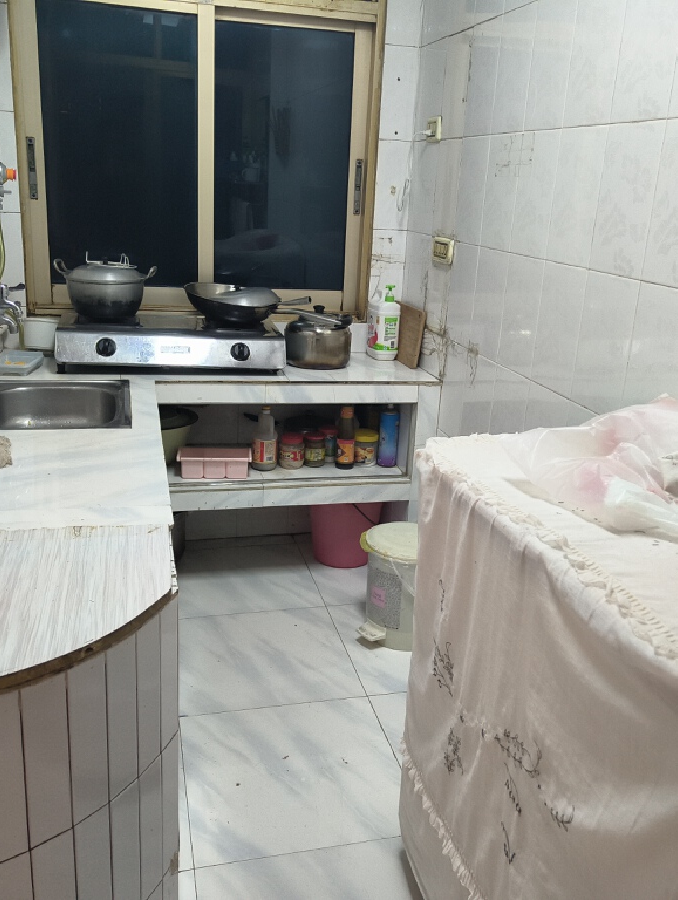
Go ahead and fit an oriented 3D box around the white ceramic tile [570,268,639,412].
[{"bbox_3d":[0.572,-0.224,1.785,0.012,0.300,0.200,-2,18,-14],"label":"white ceramic tile"}]

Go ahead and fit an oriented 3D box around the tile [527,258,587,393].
[{"bbox_3d":[0.522,-0.287,1.969,0.010,0.298,0.200,-2,18,-14],"label":"tile"}]

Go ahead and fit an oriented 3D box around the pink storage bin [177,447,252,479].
[{"bbox_3d":[-0.413,0.042,2.743,0.238,0.075,0.110,0,18,-9],"label":"pink storage bin"}]

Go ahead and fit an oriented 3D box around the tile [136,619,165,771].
[{"bbox_3d":[-0.286,0.365,1.239,0.012,0.243,0.061,10,19,20],"label":"tile"}]

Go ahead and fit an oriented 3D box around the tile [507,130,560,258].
[{"bbox_3d":[0.487,-0.628,2.049,0.010,0.297,0.199,-2,18,-14],"label":"tile"}]

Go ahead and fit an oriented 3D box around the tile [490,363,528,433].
[{"bbox_3d":[0.458,-0.066,2.244,0.010,0.298,0.200,-2,18,-14],"label":"tile"}]

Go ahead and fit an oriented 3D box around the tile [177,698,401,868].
[{"bbox_3d":[-0.104,0.751,1.943,0.500,0.010,0.500,-1,18,-14],"label":"tile"}]

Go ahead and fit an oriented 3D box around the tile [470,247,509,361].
[{"bbox_3d":[0.425,-0.410,2.336,0.012,0.300,0.200,-2,18,-14],"label":"tile"}]

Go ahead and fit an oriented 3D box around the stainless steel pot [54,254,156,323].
[{"bbox_3d":[-0.747,-0.522,2.673,0.305,0.198,0.245,3,18,0],"label":"stainless steel pot"}]

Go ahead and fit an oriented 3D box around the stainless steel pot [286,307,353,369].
[{"bbox_3d":[-0.062,-0.397,2.875,0.232,0.199,0.232,3,18,-2],"label":"stainless steel pot"}]

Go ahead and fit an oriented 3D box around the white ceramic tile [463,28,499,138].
[{"bbox_3d":[0.407,-1.034,2.327,0.010,0.297,0.199,-2,18,-14],"label":"white ceramic tile"}]

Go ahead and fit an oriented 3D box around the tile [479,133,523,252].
[{"bbox_3d":[0.440,-0.694,2.246,0.010,0.298,0.200,-2,18,-14],"label":"tile"}]

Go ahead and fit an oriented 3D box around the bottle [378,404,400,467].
[{"bbox_3d":[0.171,-0.051,2.828,0.059,0.216,0.059,3,18,-1],"label":"bottle"}]

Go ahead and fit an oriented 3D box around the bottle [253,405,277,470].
[{"bbox_3d":[-0.250,-0.043,2.803,0.085,0.216,0.085,1,18,-5],"label":"bottle"}]

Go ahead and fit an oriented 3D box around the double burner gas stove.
[{"bbox_3d":[-0.533,-0.360,2.716,0.700,0.155,0.370,0,18,-10],"label":"double burner gas stove"}]

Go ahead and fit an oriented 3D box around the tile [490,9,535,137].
[{"bbox_3d":[0.454,-0.972,2.142,0.010,0.297,0.199,-2,18,-14],"label":"tile"}]

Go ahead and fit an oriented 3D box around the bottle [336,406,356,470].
[{"bbox_3d":[0.023,-0.037,2.760,0.065,0.208,0.065,2,18,-3],"label":"bottle"}]

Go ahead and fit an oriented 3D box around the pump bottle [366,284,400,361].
[{"bbox_3d":[0.160,-0.464,2.995,0.080,0.262,0.110,-2,18,-14],"label":"pump bottle"}]

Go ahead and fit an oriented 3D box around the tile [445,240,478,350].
[{"bbox_3d":[0.383,-0.476,2.541,0.012,0.300,0.200,-2,18,-14],"label":"tile"}]

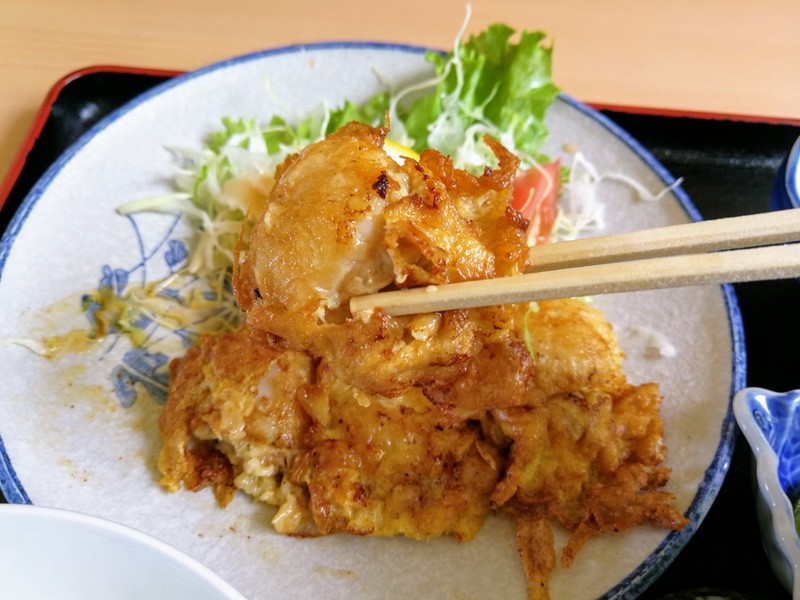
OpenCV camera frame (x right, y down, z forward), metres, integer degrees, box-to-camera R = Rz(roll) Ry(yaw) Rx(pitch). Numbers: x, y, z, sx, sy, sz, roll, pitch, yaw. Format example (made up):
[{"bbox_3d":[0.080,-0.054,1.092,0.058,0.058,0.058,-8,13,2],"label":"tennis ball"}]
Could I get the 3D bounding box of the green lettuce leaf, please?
[{"bbox_3d":[0.031,-0.076,0.237,0.060,0.038,0.042,5,55,0],"label":"green lettuce leaf"}]

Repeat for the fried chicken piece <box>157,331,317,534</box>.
[{"bbox_3d":[-0.040,0.033,0.170,0.041,0.025,0.047,5,55,0],"label":"fried chicken piece"}]

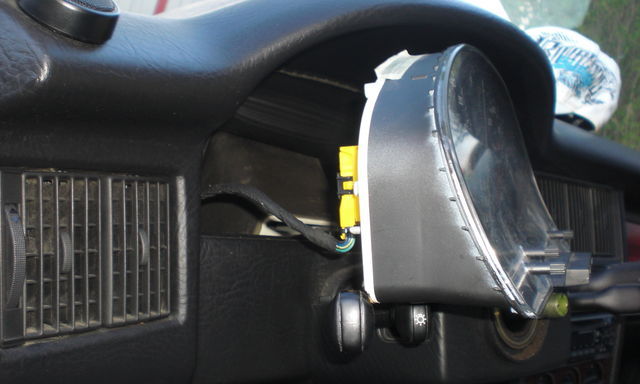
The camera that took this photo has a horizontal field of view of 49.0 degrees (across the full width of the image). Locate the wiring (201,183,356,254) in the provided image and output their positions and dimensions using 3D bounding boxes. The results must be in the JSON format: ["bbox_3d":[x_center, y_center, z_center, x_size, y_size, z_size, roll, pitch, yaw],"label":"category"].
[{"bbox_3d":[-0.031,0.019,0.515,0.150,0.040,0.040,26,12,29],"label":"wiring"}]

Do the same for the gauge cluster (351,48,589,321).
[{"bbox_3d":[0.138,-0.021,0.553,0.115,0.168,0.330,-1,2,24],"label":"gauge cluster"}]

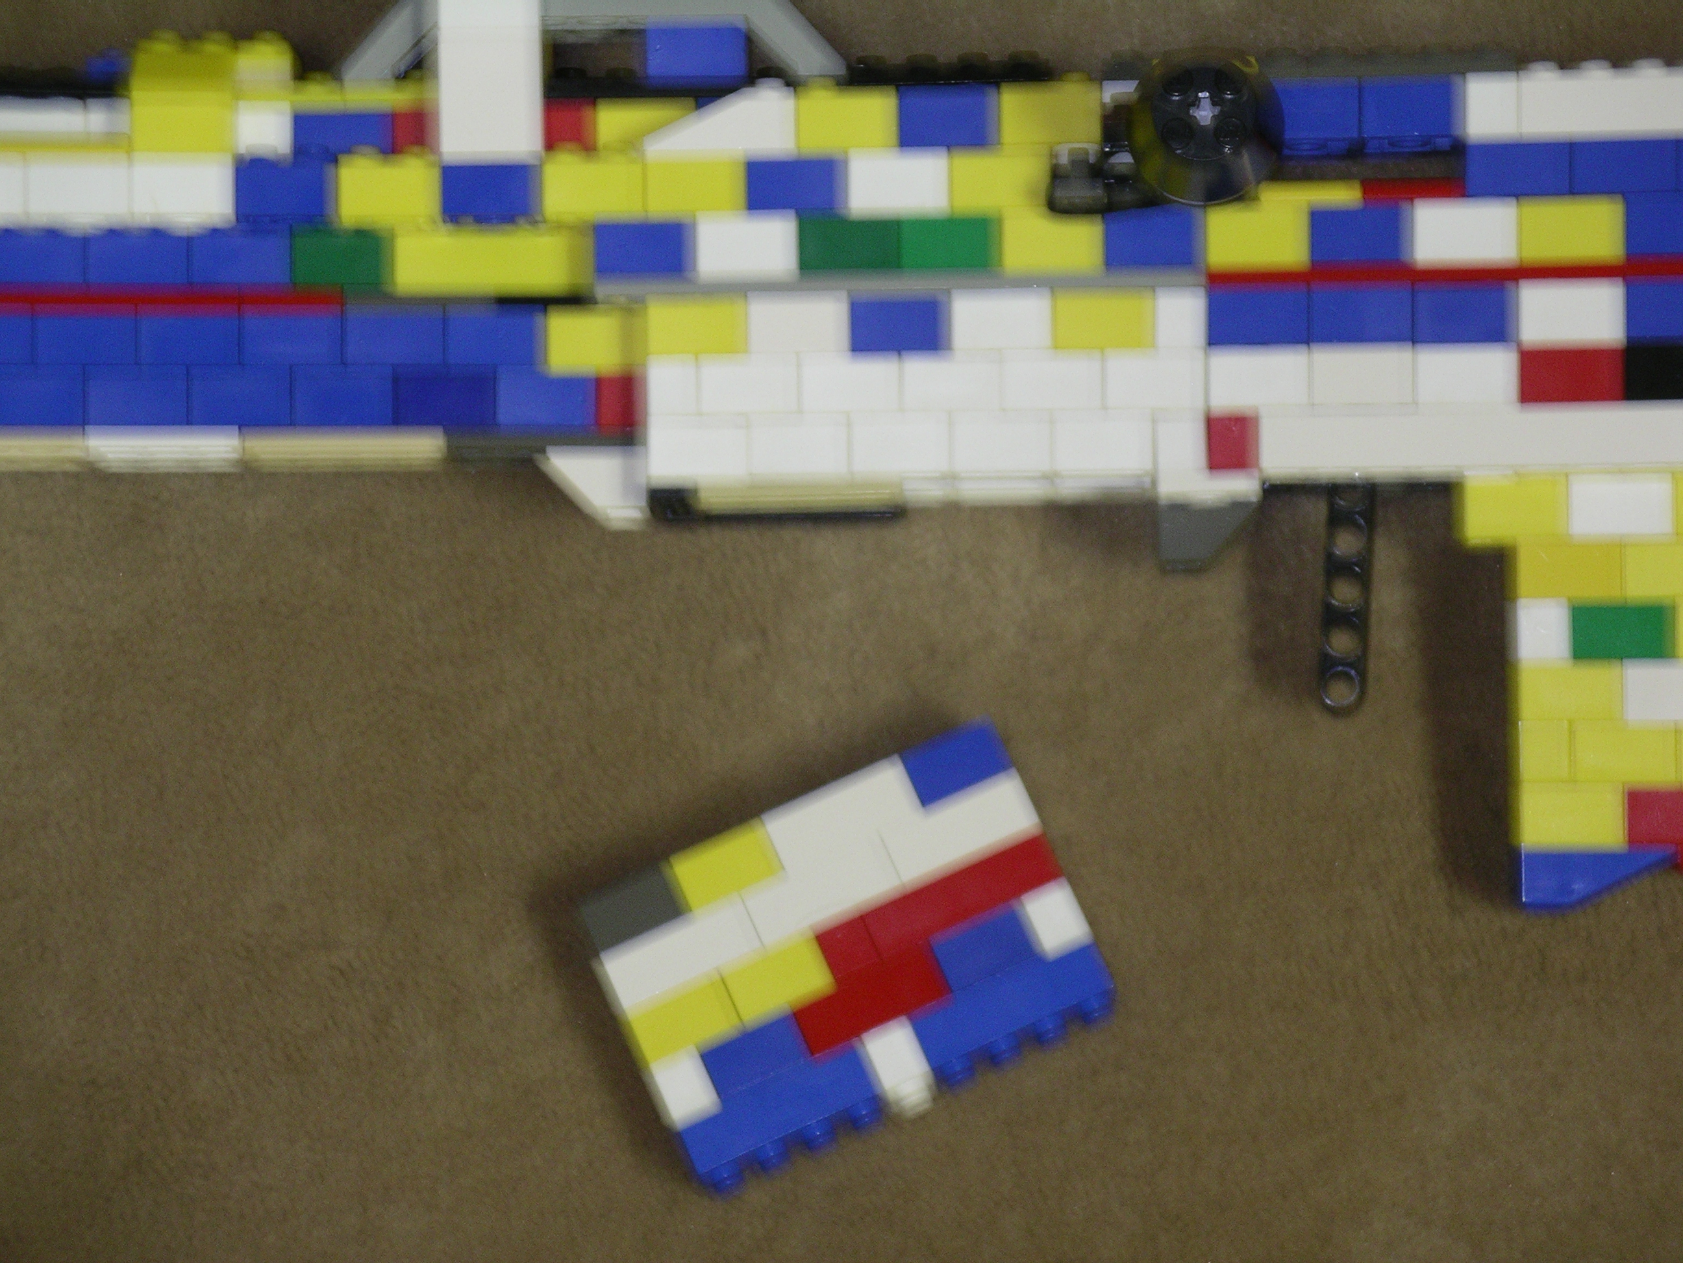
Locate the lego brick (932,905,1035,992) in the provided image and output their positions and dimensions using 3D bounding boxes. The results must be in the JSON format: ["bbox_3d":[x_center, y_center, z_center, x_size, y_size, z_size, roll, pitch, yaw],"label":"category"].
[{"bbox_3d":[0.023,0.051,1.197,0.016,0.015,0.011,-24,84,1],"label":"lego brick"}]

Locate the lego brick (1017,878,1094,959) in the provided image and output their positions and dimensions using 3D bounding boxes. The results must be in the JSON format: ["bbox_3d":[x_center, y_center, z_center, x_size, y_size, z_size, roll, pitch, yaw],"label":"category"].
[{"bbox_3d":[0.034,0.046,1.209,0.008,0.016,0.010,-24,90,0],"label":"lego brick"}]

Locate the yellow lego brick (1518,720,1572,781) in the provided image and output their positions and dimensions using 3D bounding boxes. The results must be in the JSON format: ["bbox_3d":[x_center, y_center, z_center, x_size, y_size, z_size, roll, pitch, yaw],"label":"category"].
[{"bbox_3d":[0.111,0.019,1.194,0.008,0.016,0.011,-1,83,3],"label":"yellow lego brick"}]

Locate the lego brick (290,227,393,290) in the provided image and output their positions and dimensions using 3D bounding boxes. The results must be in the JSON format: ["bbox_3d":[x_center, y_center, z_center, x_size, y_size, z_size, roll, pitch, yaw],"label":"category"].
[{"bbox_3d":[-0.077,-0.059,1.190,0.016,0.015,0.011,0,85,3],"label":"lego brick"}]

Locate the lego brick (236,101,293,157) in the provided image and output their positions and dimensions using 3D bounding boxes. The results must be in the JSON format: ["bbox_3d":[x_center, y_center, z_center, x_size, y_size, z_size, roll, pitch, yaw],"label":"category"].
[{"bbox_3d":[-0.090,-0.079,1.193,0.008,0.010,0.011,0,85,3],"label":"lego brick"}]

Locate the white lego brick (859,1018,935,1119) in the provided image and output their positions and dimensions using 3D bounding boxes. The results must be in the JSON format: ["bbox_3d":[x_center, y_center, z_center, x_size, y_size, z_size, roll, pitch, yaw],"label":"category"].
[{"bbox_3d":[0.009,0.069,1.208,0.008,0.016,0.011,-24,83,0],"label":"white lego brick"}]

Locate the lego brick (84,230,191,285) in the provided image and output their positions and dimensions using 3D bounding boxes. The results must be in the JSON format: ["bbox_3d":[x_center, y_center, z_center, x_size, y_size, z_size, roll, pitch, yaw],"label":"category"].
[{"bbox_3d":[-0.111,-0.059,1.200,0.016,0.016,0.010,-1,90,0],"label":"lego brick"}]

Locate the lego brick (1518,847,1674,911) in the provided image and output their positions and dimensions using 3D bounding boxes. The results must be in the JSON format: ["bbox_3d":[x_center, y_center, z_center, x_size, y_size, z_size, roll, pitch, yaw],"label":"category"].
[{"bbox_3d":[0.119,0.038,1.192,0.024,0.016,0.011,-1,83,3],"label":"lego brick"}]

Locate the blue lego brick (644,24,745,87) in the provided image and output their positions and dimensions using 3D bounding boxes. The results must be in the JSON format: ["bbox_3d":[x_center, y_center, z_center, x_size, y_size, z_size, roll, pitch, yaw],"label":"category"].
[{"bbox_3d":[-0.023,-0.091,1.200,0.016,0.016,0.011,-1,84,0],"label":"blue lego brick"}]

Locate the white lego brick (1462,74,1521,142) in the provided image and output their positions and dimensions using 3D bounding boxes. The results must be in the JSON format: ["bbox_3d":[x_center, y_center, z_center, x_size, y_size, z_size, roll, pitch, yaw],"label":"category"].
[{"bbox_3d":[0.102,-0.082,1.193,0.008,0.013,0.011,-1,83,5],"label":"white lego brick"}]

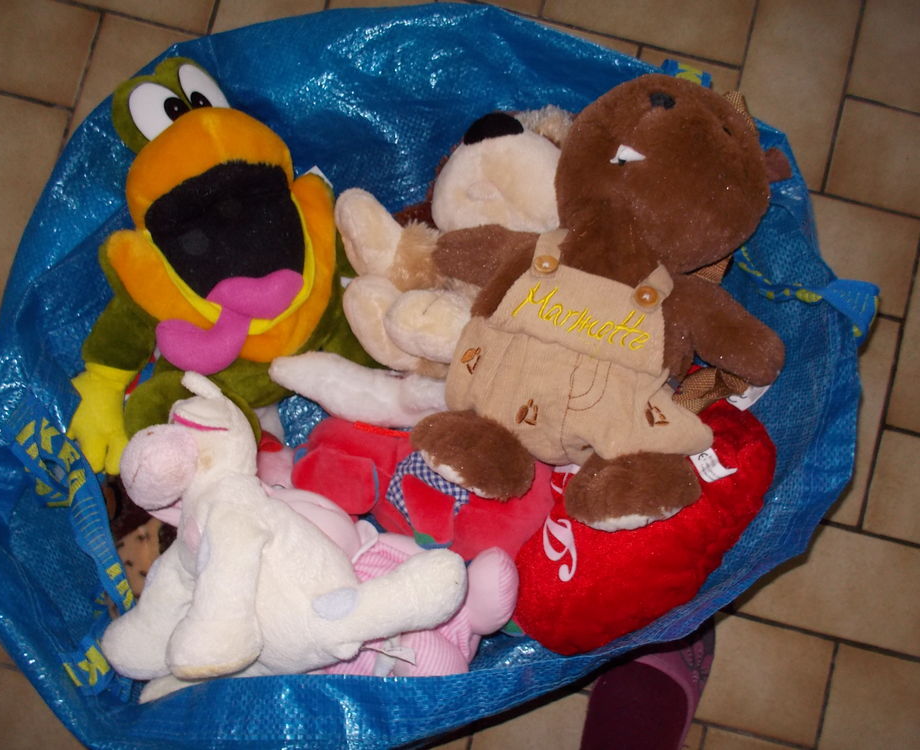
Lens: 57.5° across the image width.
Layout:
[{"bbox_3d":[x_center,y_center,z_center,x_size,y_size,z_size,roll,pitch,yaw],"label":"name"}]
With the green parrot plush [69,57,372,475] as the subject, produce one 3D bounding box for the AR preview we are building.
[{"bbox_3d":[-0.179,-0.080,0.640,0.220,0.170,0.280,-12,113,-12],"label":"green parrot plush"}]

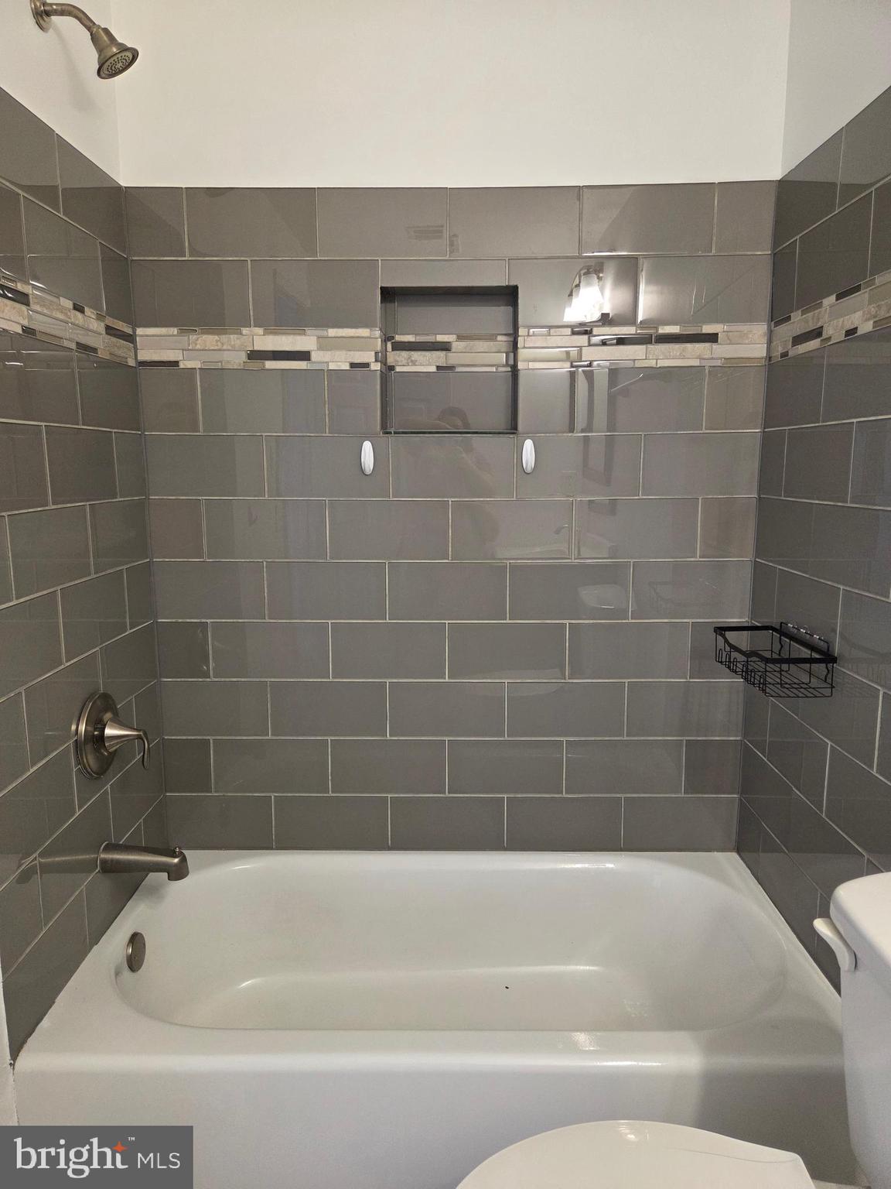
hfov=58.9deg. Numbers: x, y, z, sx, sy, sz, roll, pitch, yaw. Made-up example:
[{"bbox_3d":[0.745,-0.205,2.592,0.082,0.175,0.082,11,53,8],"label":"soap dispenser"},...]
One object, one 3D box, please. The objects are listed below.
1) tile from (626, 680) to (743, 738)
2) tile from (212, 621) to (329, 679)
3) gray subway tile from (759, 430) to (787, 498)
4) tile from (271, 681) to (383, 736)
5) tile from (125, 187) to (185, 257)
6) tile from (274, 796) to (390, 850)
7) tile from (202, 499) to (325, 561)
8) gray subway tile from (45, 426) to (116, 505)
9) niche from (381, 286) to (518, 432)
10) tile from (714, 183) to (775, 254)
[{"bbox_3d":[0.615,0.295,2.028,0.301,0.152,0.010,0,9,1],"label":"tile"},{"bbox_3d":[-0.453,0.144,2.022,0.303,0.152,0.010,0,9,1],"label":"tile"},{"bbox_3d":[0.767,-0.303,1.844,0.009,0.152,0.151,0,9,1],"label":"gray subway tile"},{"bbox_3d":[-0.301,0.295,2.039,0.302,0.151,0.010,0,9,1],"label":"tile"},{"bbox_3d":[-0.673,-0.868,1.859,0.133,0.153,0.010,0,9,1],"label":"tile"},{"bbox_3d":[-0.300,0.603,2.090,0.303,0.153,0.009,0,9,1],"label":"tile"},{"bbox_3d":[-0.445,-0.160,1.963,0.302,0.151,0.010,0,10,1],"label":"tile"},{"bbox_3d":[-0.752,-0.263,1.637,0.010,0.152,0.299,0,9,1],"label":"gray subway tile"},{"bbox_3d":[0.011,-0.568,1.945,0.328,0.340,0.105,0,9,1],"label":"niche"},{"bbox_3d":[0.694,-0.872,1.832,0.136,0.151,0.009,0,9,1],"label":"tile"}]

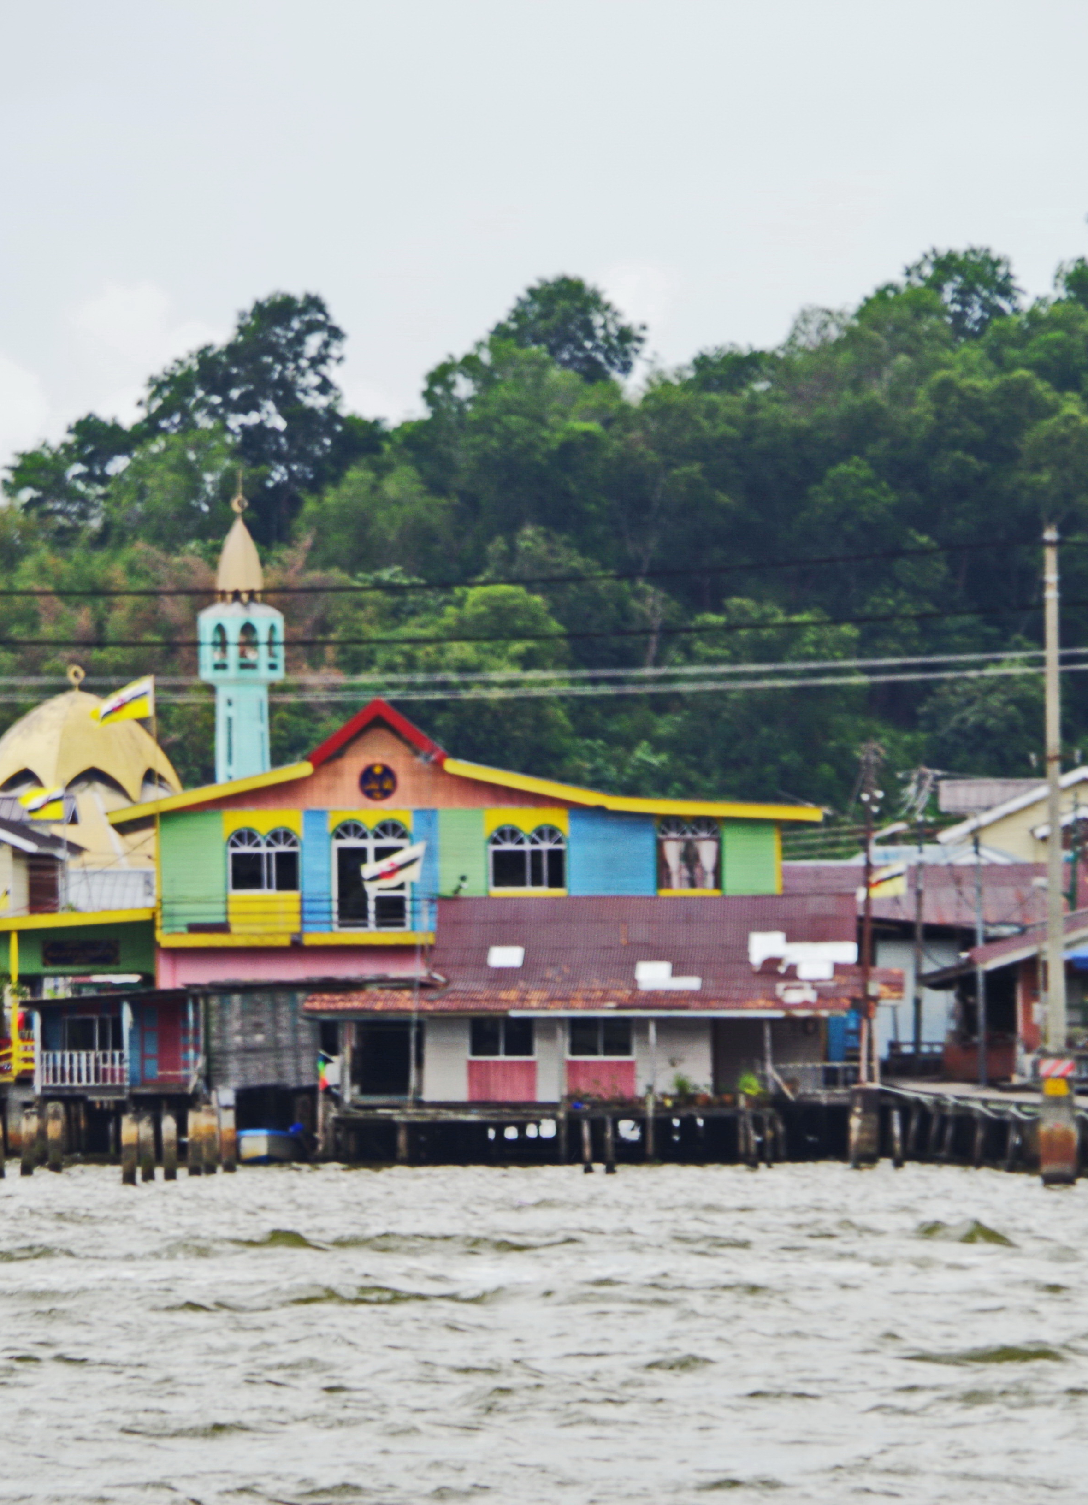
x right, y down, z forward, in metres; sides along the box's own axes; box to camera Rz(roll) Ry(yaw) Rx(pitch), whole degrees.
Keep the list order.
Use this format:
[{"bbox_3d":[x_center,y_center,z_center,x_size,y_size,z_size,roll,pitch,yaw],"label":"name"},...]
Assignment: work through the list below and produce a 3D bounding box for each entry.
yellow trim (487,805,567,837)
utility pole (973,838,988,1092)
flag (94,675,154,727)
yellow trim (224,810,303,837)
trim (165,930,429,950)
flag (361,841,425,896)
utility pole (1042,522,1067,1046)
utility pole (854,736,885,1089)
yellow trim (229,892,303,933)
[{"bbox_3d":[-0.425,1.577,290.000,1.860,0.660,0.120,0,-1,0],"label":"yellow trim"},{"bbox_3d":[10.366,4.949,302.000,0.200,6.065,0.200,-1,-1,0],"label":"utility pole"},{"bbox_3d":[-9.524,-1.185,288.000,1.400,1.130,0.400,0,-1,0],"label":"flag"},{"bbox_3d":[-6.394,1.618,290.000,1.820,0.610,0.120,0,-1,0],"label":"yellow trim"},{"bbox_3d":[-5.631,4.256,289.300,6.300,0.400,0.200,0,-1,0],"label":"trim"},{"bbox_3d":[-3.392,2.612,286.000,1.400,1.270,0.400,0,-1,0],"label":"flag"},{"bbox_3d":[11.333,0.849,283.000,0.380,11.840,0.380,-1,-1,0],"label":"utility pole"},{"bbox_3d":[7.758,3.866,303.000,0.650,8.282,0.500,0,-1,0],"label":"utility pole"},{"bbox_3d":[-6.791,3.911,309.000,1.780,1.013,0.080,0,-1,0],"label":"yellow trim"}]

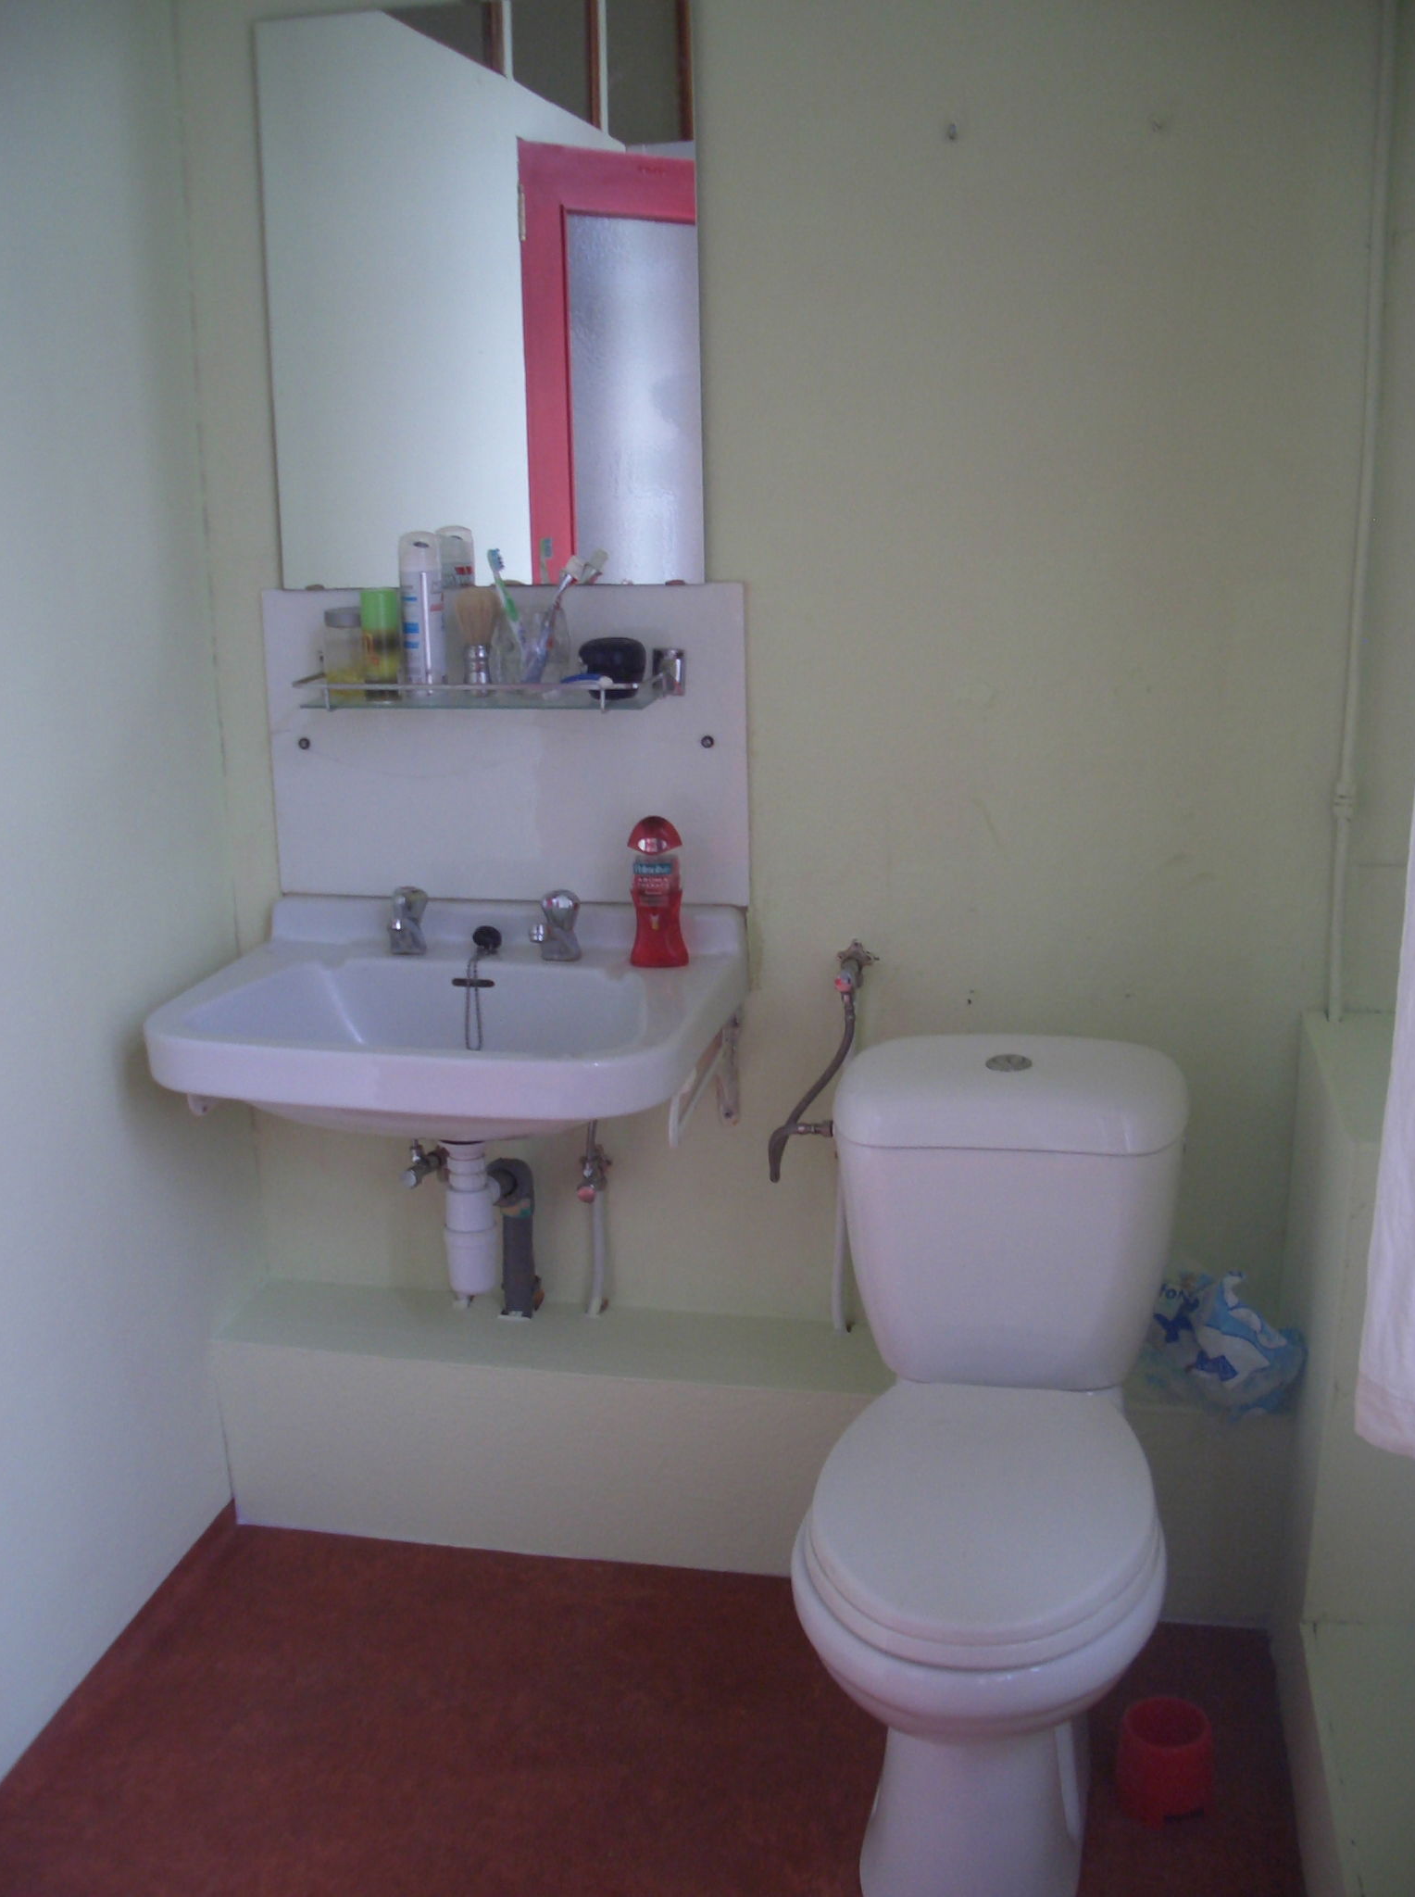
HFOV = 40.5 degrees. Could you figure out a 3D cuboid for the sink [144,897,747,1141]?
[{"bbox_3d":[-0.301,0.117,2.390,0.655,0.260,0.500,2,13,11],"label":"sink"}]

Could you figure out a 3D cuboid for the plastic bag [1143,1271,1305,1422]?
[{"bbox_3d":[0.651,0.480,2.435,0.207,0.148,0.180,2,13,11],"label":"plastic bag"}]

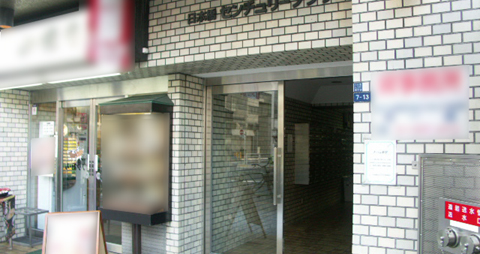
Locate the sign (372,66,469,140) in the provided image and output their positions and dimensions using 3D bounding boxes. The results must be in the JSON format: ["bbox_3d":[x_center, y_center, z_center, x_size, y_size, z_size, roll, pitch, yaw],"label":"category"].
[{"bbox_3d":[1.130,-0.146,2.454,0.585,0.450,0.020,-1,-3,28],"label":"sign"}]

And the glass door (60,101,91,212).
[{"bbox_3d":[-2.175,0.599,5.167,0.620,1.920,0.050,-1,-3,28],"label":"glass door"}]

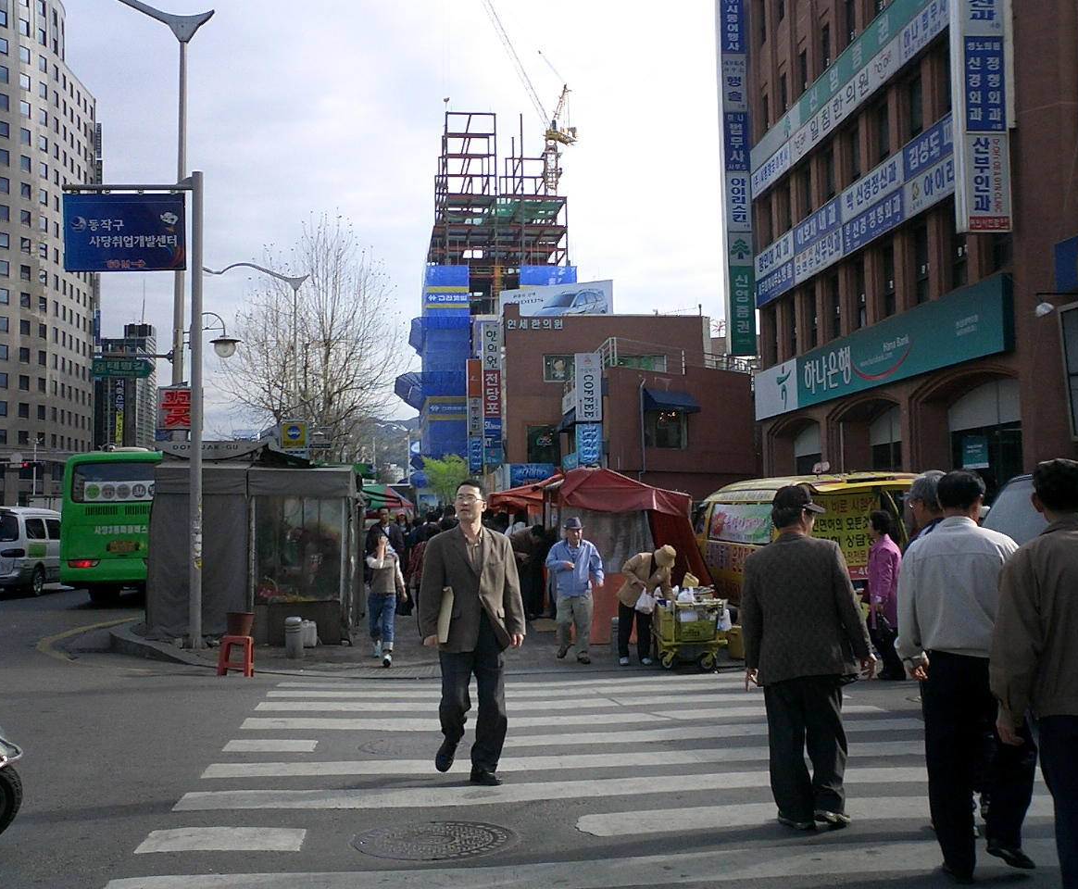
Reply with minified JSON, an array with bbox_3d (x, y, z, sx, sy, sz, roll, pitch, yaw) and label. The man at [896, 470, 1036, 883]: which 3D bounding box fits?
[{"bbox_3d":[1.844,0.985,5.520,0.550,1.720,0.480,-1,-4,12],"label":"man"}]

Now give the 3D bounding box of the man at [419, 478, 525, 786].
[{"bbox_3d":[-0.411,1.116,7.648,0.570,1.784,0.480,0,-4,-16],"label":"man"}]

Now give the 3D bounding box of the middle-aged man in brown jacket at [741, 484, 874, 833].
[{"bbox_3d":[1.358,1.069,6.489,0.600,1.700,0.450,-1,-4,4],"label":"middle-aged man in brown jacket"}]

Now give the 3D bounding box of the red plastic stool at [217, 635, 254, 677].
[{"bbox_3d":[-3.251,2.258,13.586,0.335,0.445,0.335,0,-4,-5],"label":"red plastic stool"}]

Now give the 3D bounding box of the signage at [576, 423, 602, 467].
[{"bbox_3d":[1.783,0.001,45.149,0.904,1.431,0.300,0,-4,-7],"label":"signage"}]

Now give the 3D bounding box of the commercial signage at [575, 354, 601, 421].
[{"bbox_3d":[1.501,-1.707,38.649,0.800,2.110,0.300,0,-4,-7],"label":"commercial signage"}]

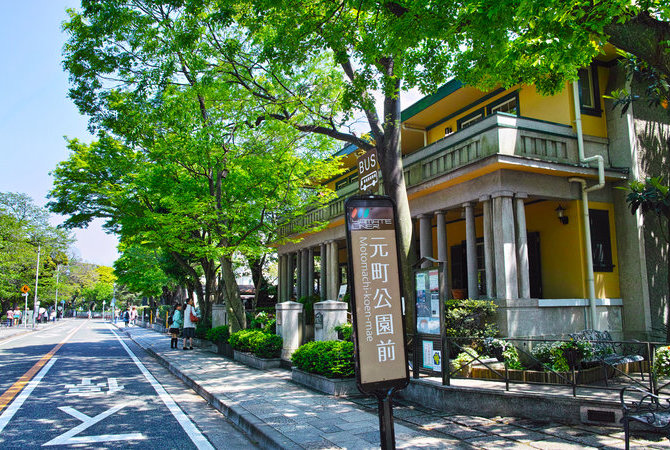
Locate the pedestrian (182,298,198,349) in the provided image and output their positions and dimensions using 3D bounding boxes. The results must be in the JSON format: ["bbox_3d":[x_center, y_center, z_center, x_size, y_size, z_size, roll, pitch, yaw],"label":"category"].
[{"bbox_3d":[-4.541,3.133,16.415,0.420,1.640,0.500,6,-11,-35],"label":"pedestrian"}]

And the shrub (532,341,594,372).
[{"bbox_3d":[2.915,1.692,6.722,0.700,0.390,0.420,-6,-10,34],"label":"shrub"}]

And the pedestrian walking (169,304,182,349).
[{"bbox_3d":[-5.061,3.214,16.605,0.420,1.430,0.460,2,-9,-15],"label":"pedestrian walking"}]

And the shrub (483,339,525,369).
[{"bbox_3d":[2.357,1.800,7.262,0.480,0.410,0.420,-6,-10,34],"label":"shrub"}]

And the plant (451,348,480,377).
[{"bbox_3d":[2.170,2.304,8.753,0.440,0.450,0.440,-4,-9,24],"label":"plant"}]

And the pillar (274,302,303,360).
[{"bbox_3d":[-1.164,2.697,13.447,0.560,1.520,0.560,3,-9,-24],"label":"pillar"}]

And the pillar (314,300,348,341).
[{"bbox_3d":[-0.071,2.298,10.878,0.560,1.520,0.560,3,-9,-24],"label":"pillar"}]

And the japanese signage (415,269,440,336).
[{"bbox_3d":[1.443,1.189,8.063,0.080,0.980,0.550,3,-9,-24],"label":"japanese signage"}]

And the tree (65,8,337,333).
[{"bbox_3d":[-3.880,-1.274,15.368,8.000,10.000,8.300,0,-9,0],"label":"tree"}]

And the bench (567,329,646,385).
[{"bbox_3d":[4.198,2.008,7.998,1.080,0.750,0.560,3,-9,-24],"label":"bench"}]

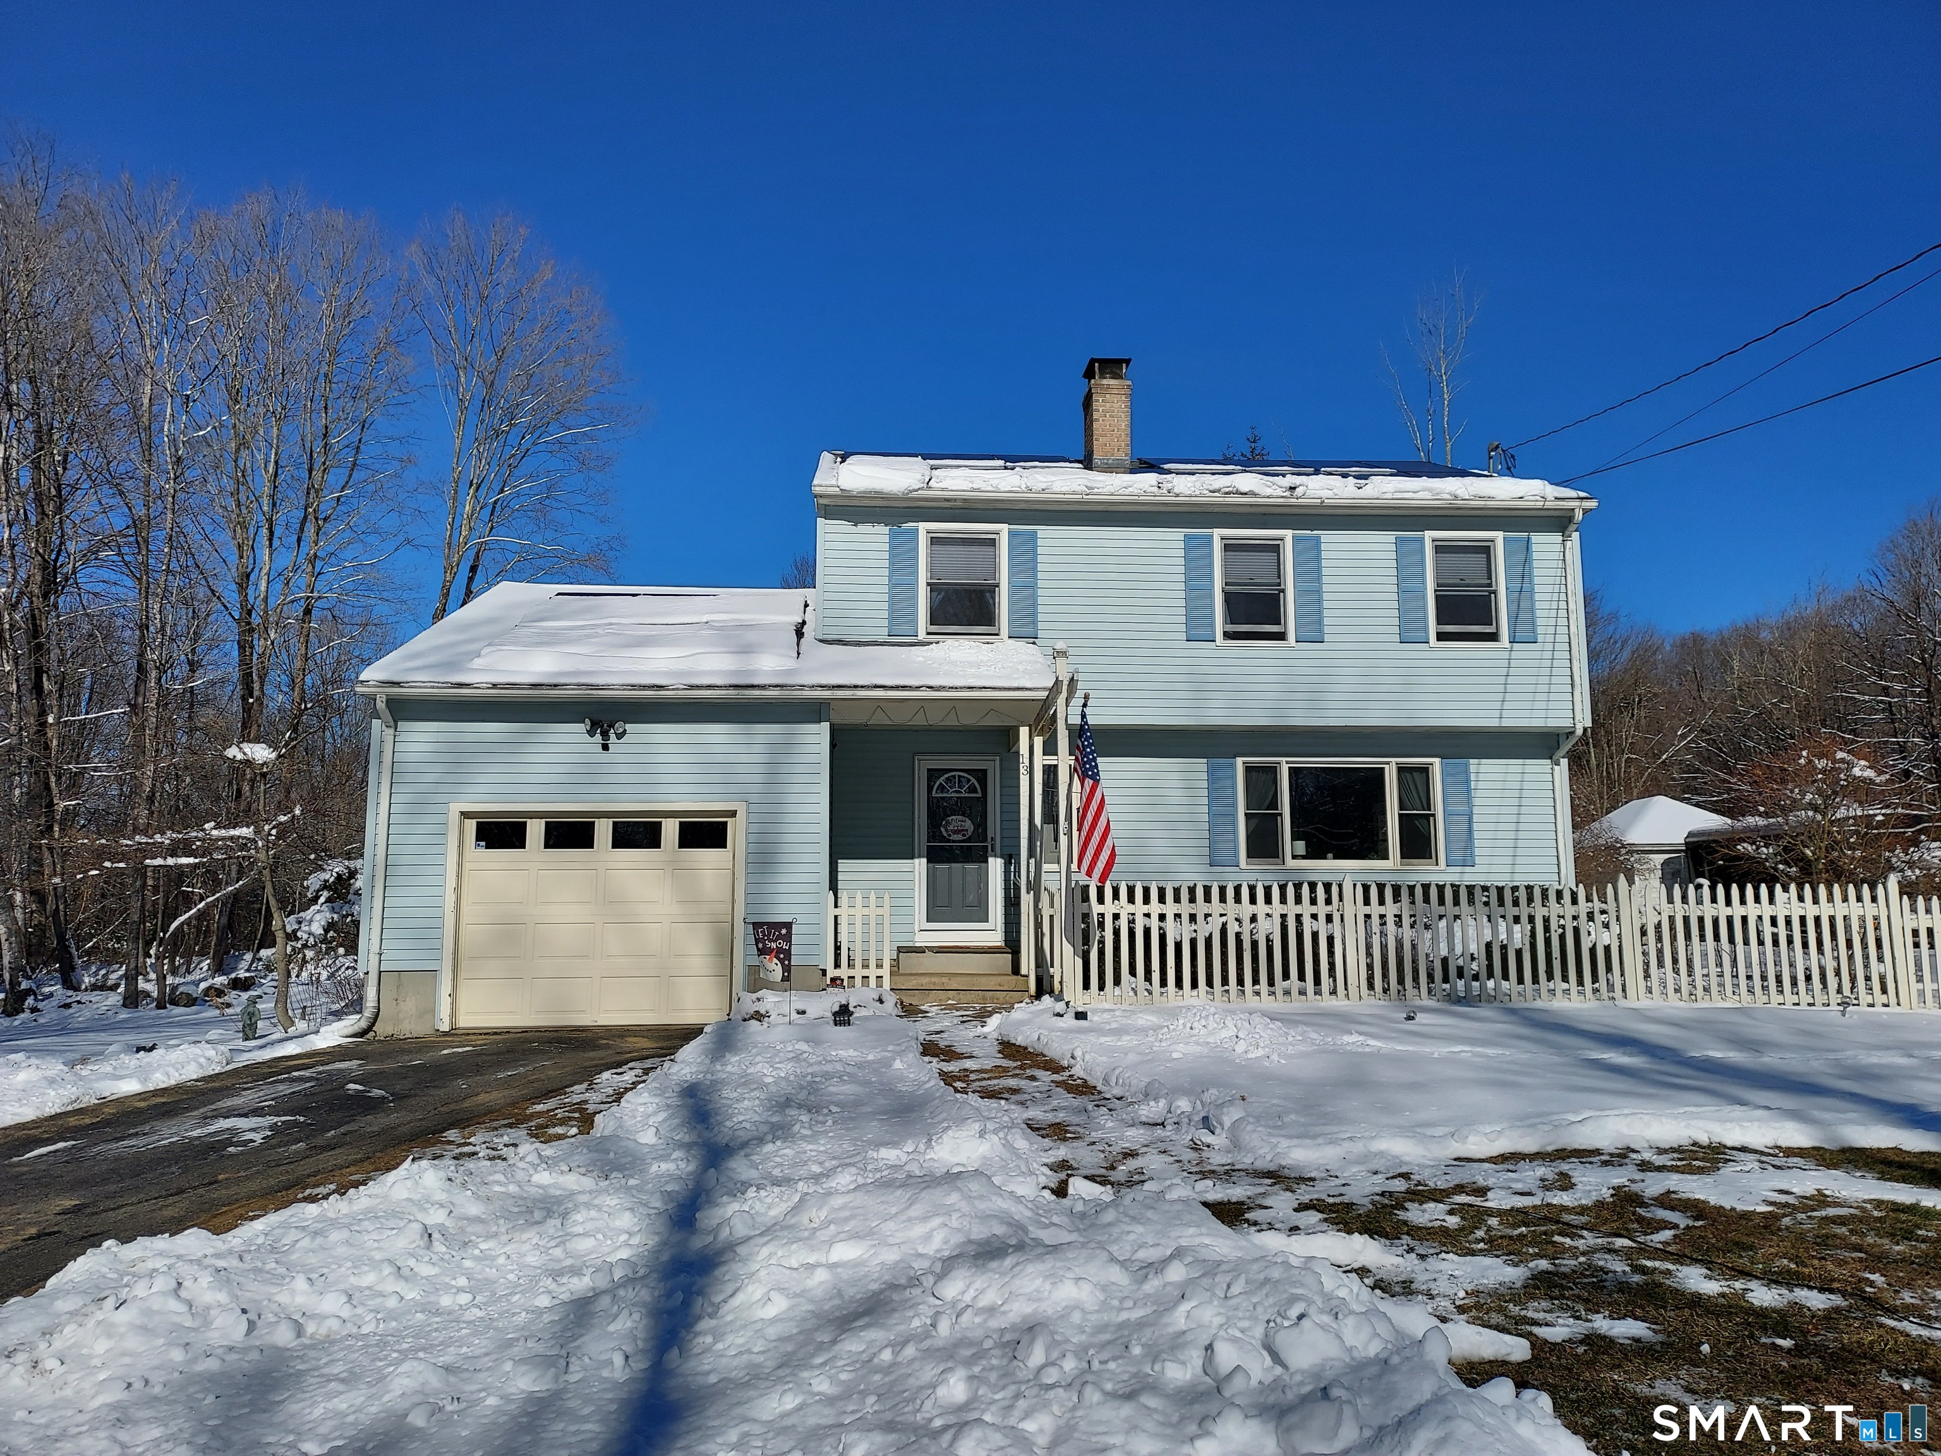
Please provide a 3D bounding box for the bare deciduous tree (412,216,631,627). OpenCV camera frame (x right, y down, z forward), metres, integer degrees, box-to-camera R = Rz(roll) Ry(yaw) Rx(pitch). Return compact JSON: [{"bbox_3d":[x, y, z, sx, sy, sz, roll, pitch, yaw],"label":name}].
[{"bbox_3d":[-10.327,-3.534,30.615,4.989,17.455,5.200,0,-8,-4],"label":"bare deciduous tree"}]

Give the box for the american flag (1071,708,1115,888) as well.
[{"bbox_3d":[1.054,0.558,11.384,0.353,1.504,0.400,0,-8,-4],"label":"american flag"}]

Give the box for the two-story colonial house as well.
[{"bbox_3d":[0.507,-0.742,18.761,13.900,8.890,10.000,0,-8,-4],"label":"two-story colonial house"}]

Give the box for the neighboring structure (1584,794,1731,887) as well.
[{"bbox_3d":[20.898,4.225,41.741,5.022,4.132,6.679,0,-8,-4],"label":"neighboring structure"}]

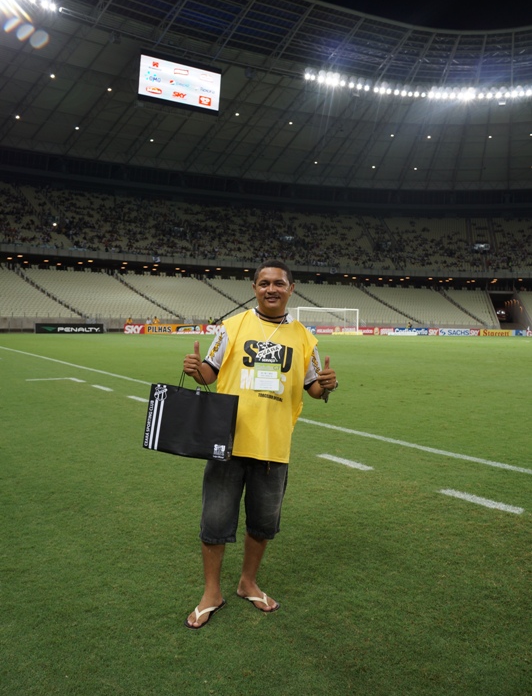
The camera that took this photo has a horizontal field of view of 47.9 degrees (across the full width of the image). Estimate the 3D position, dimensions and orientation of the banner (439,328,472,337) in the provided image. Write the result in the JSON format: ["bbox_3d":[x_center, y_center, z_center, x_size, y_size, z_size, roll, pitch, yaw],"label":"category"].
[{"bbox_3d":[22.659,-1.890,71.887,6.150,0.863,0.200,-1,3,-35],"label":"banner"}]

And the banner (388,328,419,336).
[{"bbox_3d":[15.606,-1.839,67.453,5.442,0.863,0.200,-1,3,-35],"label":"banner"}]

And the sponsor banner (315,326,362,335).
[{"bbox_3d":[7.470,-1.777,62.250,5.977,0.863,0.200,-1,3,-35],"label":"sponsor banner"}]

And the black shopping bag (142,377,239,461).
[{"bbox_3d":[-0.331,0.313,2.664,0.395,0.330,0.100,8,3,14],"label":"black shopping bag"}]

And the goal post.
[{"bbox_3d":[5.466,-2.417,57.197,7.500,2.520,1.650,-1,3,-35],"label":"goal post"}]

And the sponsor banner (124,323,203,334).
[{"bbox_3d":[-8.602,-1.621,50.847,7.223,0.863,0.200,-1,3,-35],"label":"sponsor banner"}]

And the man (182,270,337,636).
[{"bbox_3d":[-0.026,0.412,2.844,0.710,1.690,0.470,1,3,-2],"label":"man"}]

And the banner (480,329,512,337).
[{"bbox_3d":[29.159,-1.936,75.929,6.827,0.863,0.200,-1,3,-35],"label":"banner"}]

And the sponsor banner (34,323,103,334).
[{"bbox_3d":[-15.379,-1.592,47.265,5.289,0.820,0.200,-1,3,-35],"label":"sponsor banner"}]

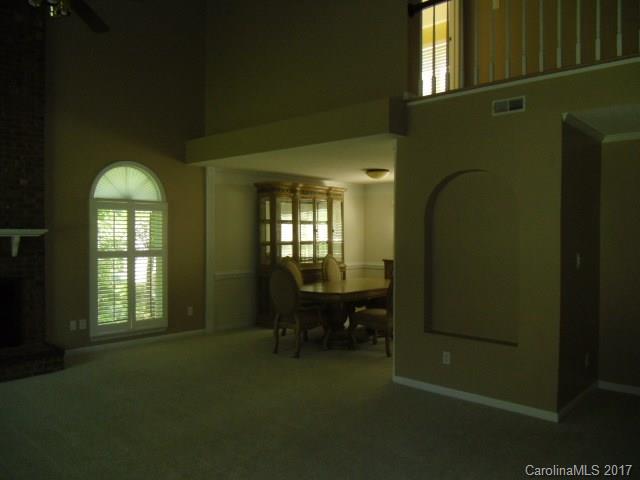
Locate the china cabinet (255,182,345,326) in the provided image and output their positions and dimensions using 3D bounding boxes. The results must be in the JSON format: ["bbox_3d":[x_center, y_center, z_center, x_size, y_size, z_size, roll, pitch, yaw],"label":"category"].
[{"bbox_3d":[-0.308,0.246,8.437,0.450,2.240,1.680,1,1,42],"label":"china cabinet"}]

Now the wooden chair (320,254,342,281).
[{"bbox_3d":[0.392,0.825,7.899,0.670,1.110,0.520,1,1,42],"label":"wooden chair"}]

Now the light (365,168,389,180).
[{"bbox_3d":[0.859,-0.975,7.446,0.350,0.140,0.350,1,1,0],"label":"light"}]

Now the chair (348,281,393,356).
[{"bbox_3d":[0.788,0.851,6.343,0.680,1.110,0.520,1,1,42],"label":"chair"}]

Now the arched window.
[{"bbox_3d":[-2.450,0.119,6.460,0.080,2.230,1.030,1,1,42],"label":"arched window"}]

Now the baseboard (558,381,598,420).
[{"bbox_3d":[2.319,1.412,4.438,0.018,0.075,1.260,1,1,42],"label":"baseboard"}]

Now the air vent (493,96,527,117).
[{"bbox_3d":[1.585,-1.137,4.230,0.280,0.130,0.020,1,1,42],"label":"air vent"}]

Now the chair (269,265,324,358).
[{"bbox_3d":[-0.228,0.849,6.215,0.520,1.100,0.680,1,1,42],"label":"chair"}]

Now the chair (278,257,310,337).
[{"bbox_3d":[-0.232,0.830,7.182,0.670,1.110,0.520,1,1,42],"label":"chair"}]

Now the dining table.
[{"bbox_3d":[0.471,1.015,6.946,1.150,0.760,2.100,1,1,42],"label":"dining table"}]

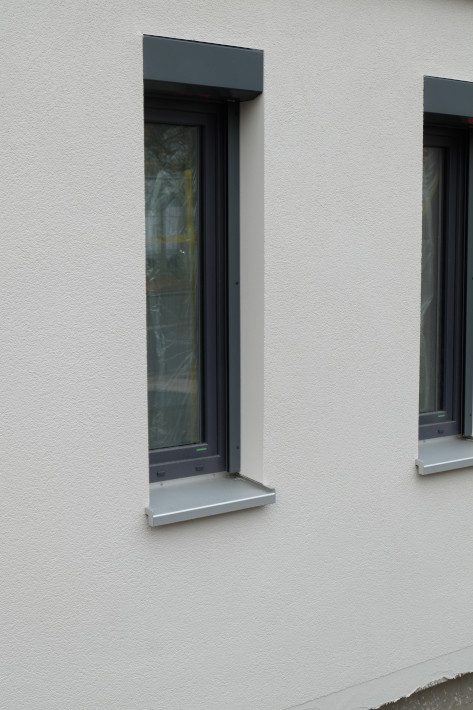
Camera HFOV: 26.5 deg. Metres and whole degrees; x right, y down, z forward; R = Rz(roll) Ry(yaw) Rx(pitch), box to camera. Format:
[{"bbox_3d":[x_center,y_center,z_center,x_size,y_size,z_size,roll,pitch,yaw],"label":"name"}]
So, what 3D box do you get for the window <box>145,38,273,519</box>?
[{"bbox_3d":[-0.150,-0.264,3.651,0.532,1.669,0.252,-5,8,-35],"label":"window"}]

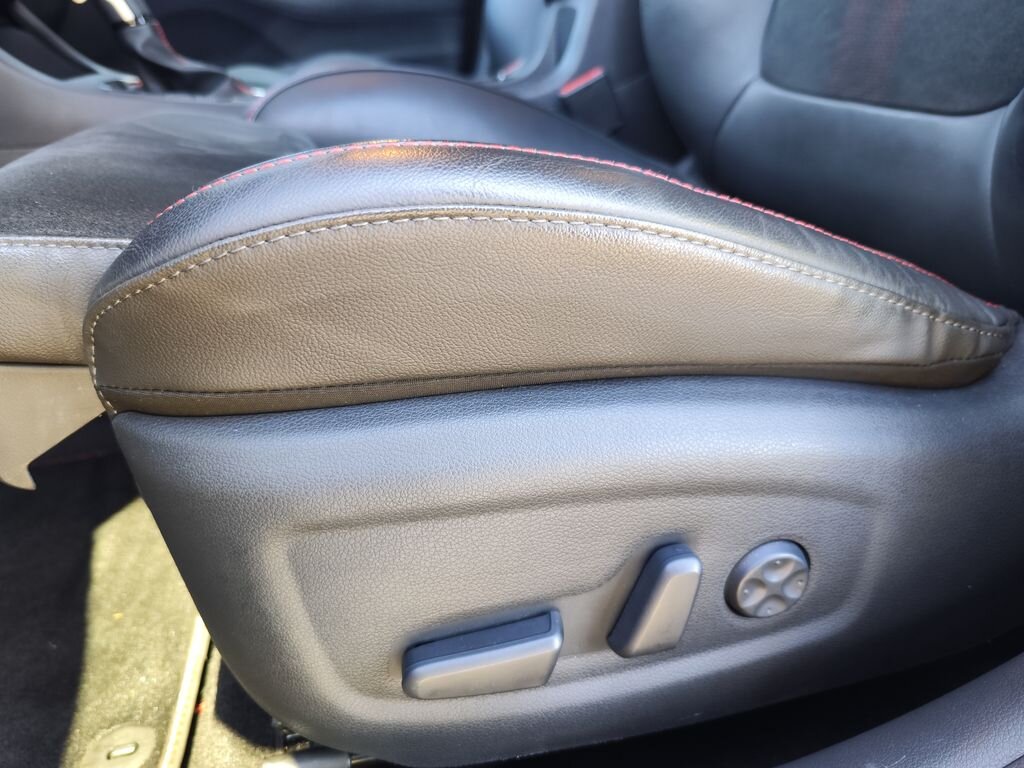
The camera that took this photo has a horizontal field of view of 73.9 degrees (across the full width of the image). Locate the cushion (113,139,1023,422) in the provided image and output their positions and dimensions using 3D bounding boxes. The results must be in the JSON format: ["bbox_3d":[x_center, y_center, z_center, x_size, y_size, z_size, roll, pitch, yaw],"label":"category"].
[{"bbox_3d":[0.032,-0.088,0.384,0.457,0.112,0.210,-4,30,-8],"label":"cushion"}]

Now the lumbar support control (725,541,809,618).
[{"bbox_3d":[0.137,0.105,0.361,0.044,0.044,0.012,-5,22,-10],"label":"lumbar support control"}]

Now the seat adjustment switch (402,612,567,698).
[{"bbox_3d":[-0.014,0.134,0.333,0.078,0.030,0.018,-5,22,-10],"label":"seat adjustment switch"}]

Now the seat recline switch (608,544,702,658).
[{"bbox_3d":[0.072,0.109,0.342,0.031,0.060,0.018,8,19,-15],"label":"seat recline switch"}]

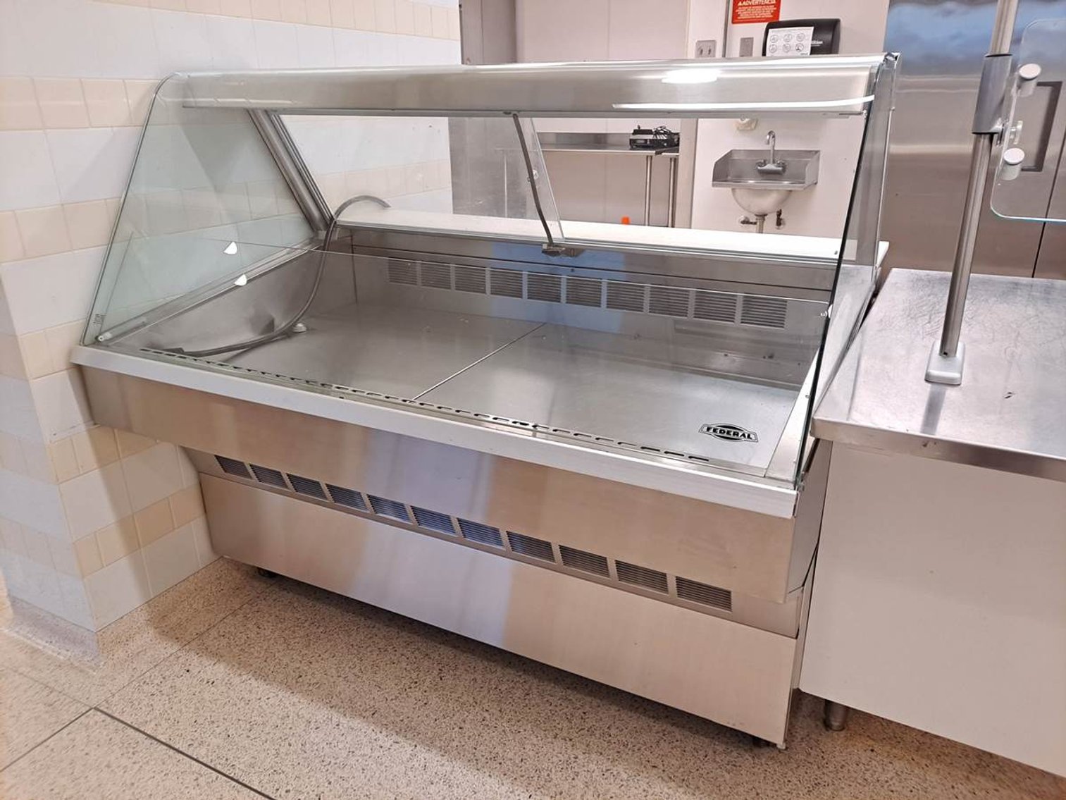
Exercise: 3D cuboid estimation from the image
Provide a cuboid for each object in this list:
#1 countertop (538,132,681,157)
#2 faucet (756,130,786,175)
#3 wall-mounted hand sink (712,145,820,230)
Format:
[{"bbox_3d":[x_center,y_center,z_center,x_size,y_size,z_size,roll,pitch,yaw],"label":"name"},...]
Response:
[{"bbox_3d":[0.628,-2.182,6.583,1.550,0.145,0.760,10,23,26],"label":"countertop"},{"bbox_3d":[1.304,-1.351,4.216,0.158,0.235,0.190,10,23,26],"label":"faucet"},{"bbox_3d":[1.271,-1.130,4.213,0.478,0.430,0.368,10,23,26],"label":"wall-mounted hand sink"}]

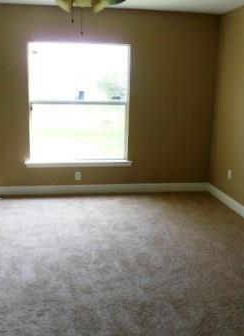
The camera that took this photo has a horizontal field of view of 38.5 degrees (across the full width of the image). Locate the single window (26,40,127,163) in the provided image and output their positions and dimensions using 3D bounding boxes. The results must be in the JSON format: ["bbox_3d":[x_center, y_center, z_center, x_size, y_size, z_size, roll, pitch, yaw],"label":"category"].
[{"bbox_3d":[-0.574,-0.815,4.708,1.430,1.640,0.130,-1,13,-8],"label":"single window"}]

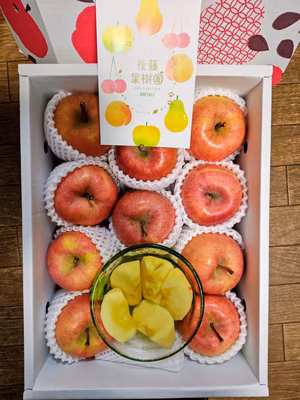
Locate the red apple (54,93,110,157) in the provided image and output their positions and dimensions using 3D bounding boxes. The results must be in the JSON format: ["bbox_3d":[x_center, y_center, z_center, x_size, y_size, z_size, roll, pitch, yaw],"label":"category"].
[{"bbox_3d":[-0.089,-0.095,0.340,0.083,0.074,0.083,0,97,-17],"label":"red apple"}]

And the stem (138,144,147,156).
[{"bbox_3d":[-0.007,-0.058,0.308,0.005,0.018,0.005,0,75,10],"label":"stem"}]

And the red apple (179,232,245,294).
[{"bbox_3d":[0.080,0.082,0.349,0.085,0.076,0.085,0,87,-4],"label":"red apple"}]

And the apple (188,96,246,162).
[{"bbox_3d":[0.085,-0.094,0.344,0.083,0.074,0.083,0,104,5],"label":"apple"}]

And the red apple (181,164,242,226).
[{"bbox_3d":[0.080,-0.006,0.346,0.086,0.076,0.086,0,92,8],"label":"red apple"}]

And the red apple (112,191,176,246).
[{"bbox_3d":[-0.006,0.025,0.346,0.085,0.075,0.085,0,92,4],"label":"red apple"}]

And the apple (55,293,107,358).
[{"bbox_3d":[-0.089,0.166,0.349,0.085,0.076,0.085,0,78,-18],"label":"apple"}]

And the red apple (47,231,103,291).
[{"bbox_3d":[-0.094,0.079,0.346,0.081,0.072,0.081,0,83,-8],"label":"red apple"}]

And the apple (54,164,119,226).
[{"bbox_3d":[-0.085,-0.008,0.343,0.085,0.076,0.085,0,92,-16],"label":"apple"}]

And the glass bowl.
[{"bbox_3d":[-0.003,0.109,0.304,0.121,0.050,0.121,0,89,-1],"label":"glass bowl"}]

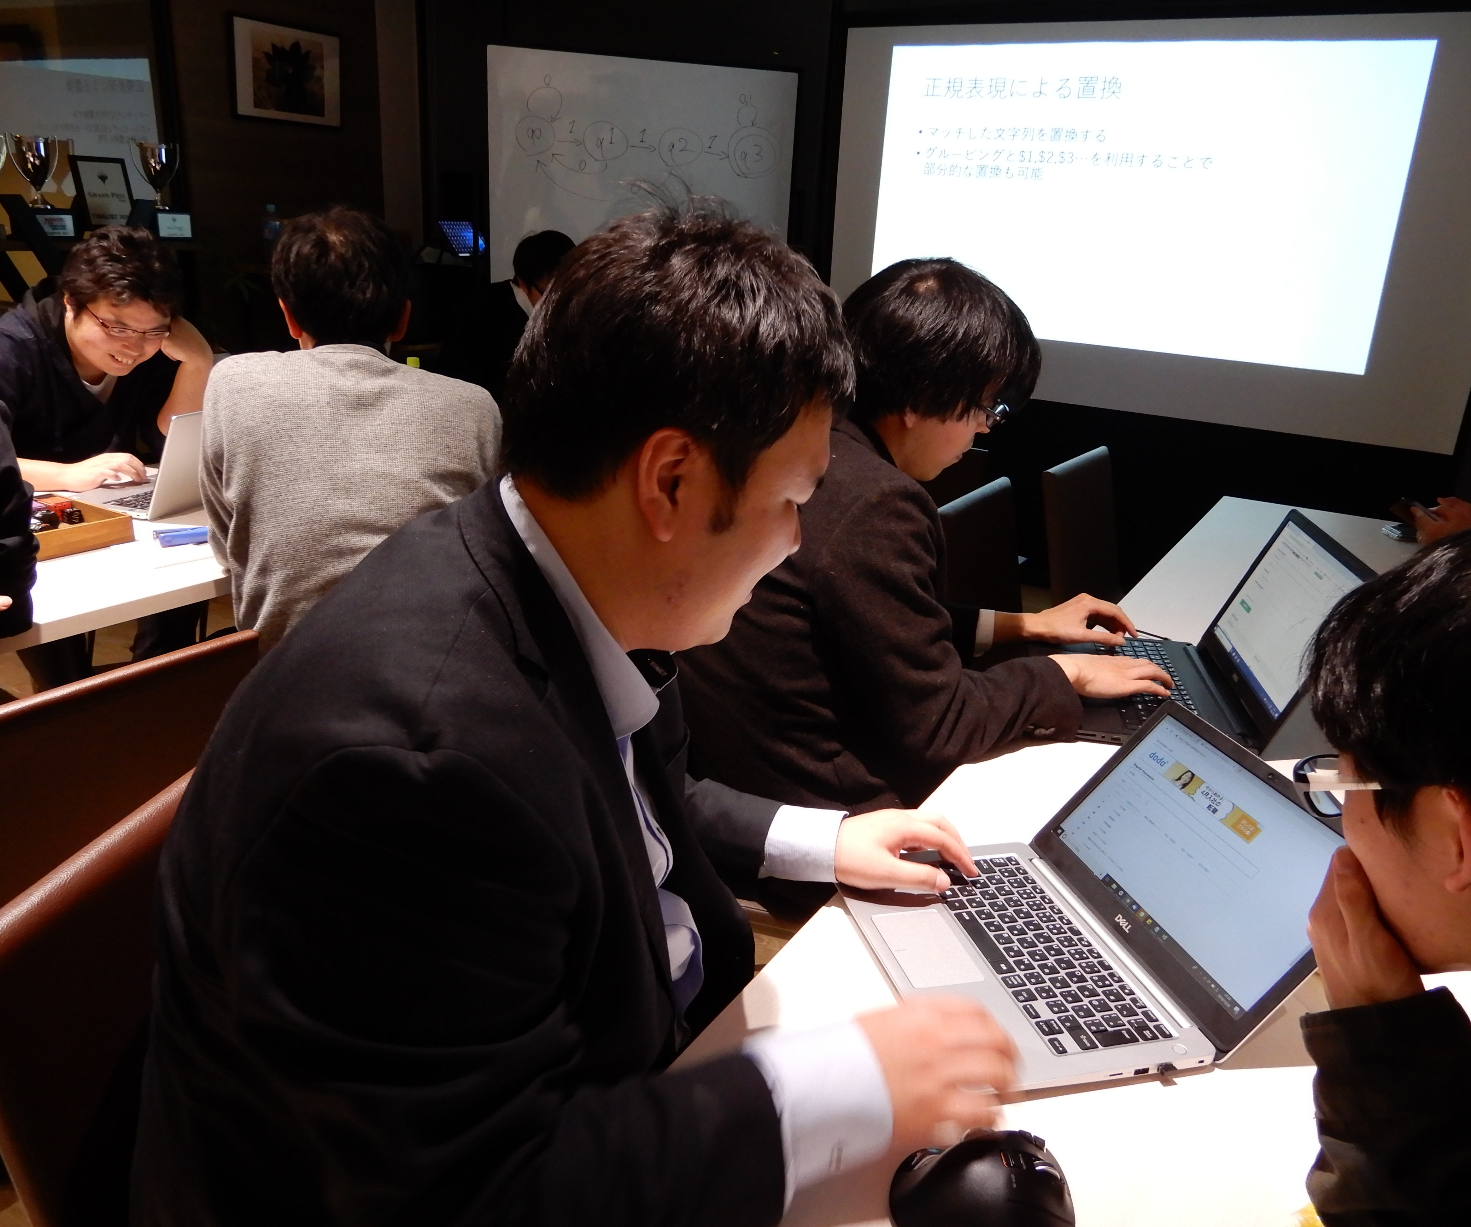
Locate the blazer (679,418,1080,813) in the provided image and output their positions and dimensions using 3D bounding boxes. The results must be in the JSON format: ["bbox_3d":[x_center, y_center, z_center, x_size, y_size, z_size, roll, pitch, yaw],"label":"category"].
[{"bbox_3d":[0.221,0.074,1.507,0.480,0.660,0.540,10,22,17],"label":"blazer"}]

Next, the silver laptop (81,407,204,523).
[{"bbox_3d":[-1.050,-0.331,2.216,0.325,0.220,0.325,14,23,26],"label":"silver laptop"}]

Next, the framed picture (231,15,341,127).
[{"bbox_3d":[-1.785,-2.148,4.501,0.025,0.367,0.515,15,24,28],"label":"framed picture"}]

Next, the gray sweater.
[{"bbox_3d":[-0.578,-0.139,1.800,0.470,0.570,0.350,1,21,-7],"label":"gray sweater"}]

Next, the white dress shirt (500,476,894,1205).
[{"bbox_3d":[-0.110,0.243,0.880,0.430,0.670,0.510,6,21,7],"label":"white dress shirt"}]

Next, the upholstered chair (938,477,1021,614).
[{"bbox_3d":[0.658,0.192,2.304,0.540,0.805,0.430,15,24,29],"label":"upholstered chair"}]

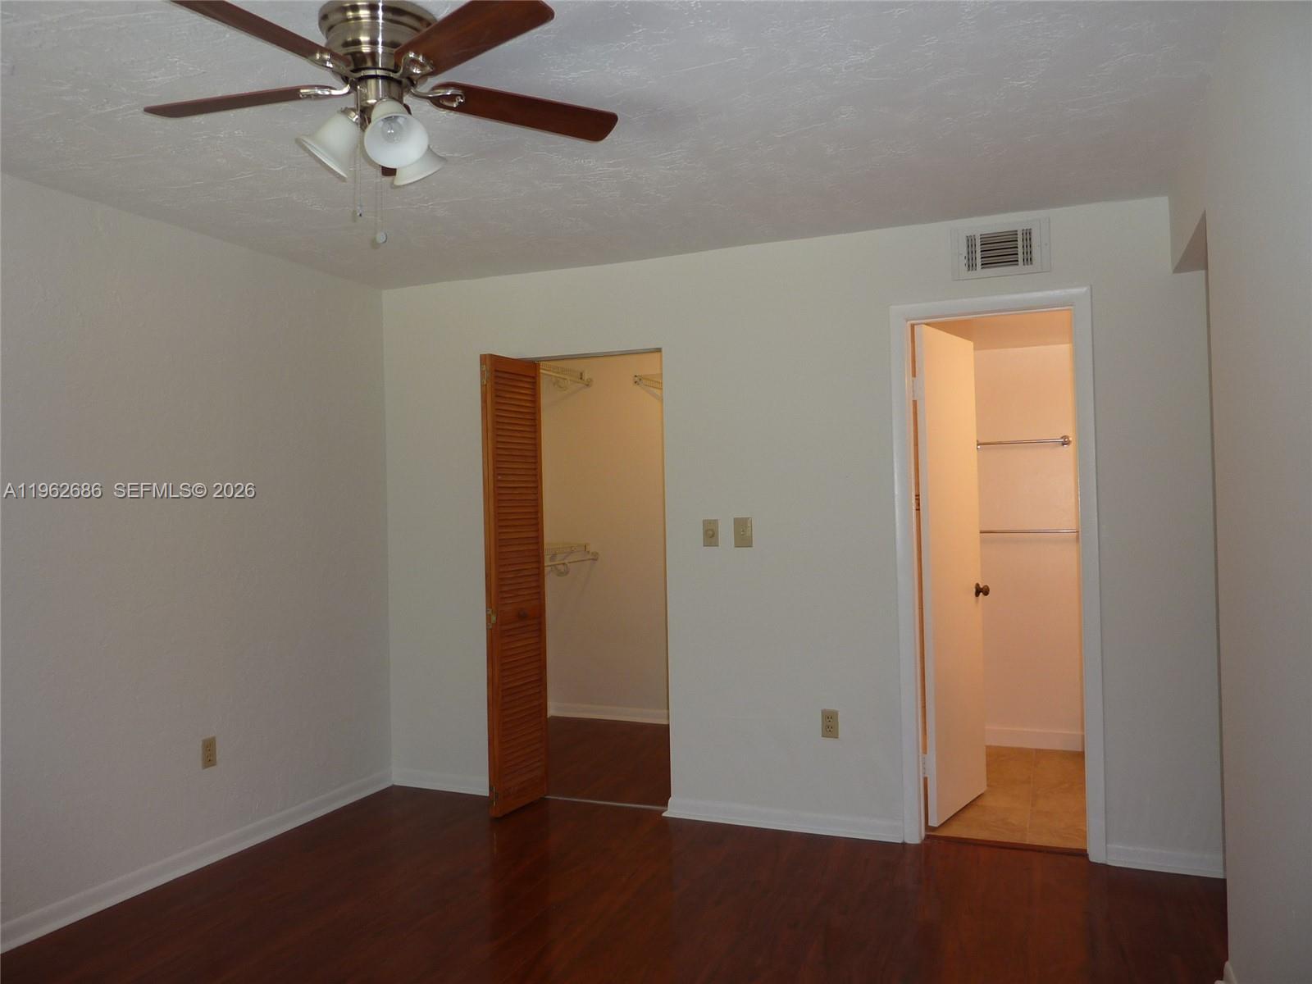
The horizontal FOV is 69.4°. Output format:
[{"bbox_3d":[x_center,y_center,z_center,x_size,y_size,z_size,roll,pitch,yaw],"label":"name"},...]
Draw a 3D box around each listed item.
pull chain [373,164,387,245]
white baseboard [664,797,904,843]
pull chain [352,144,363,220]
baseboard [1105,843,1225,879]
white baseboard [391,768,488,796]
[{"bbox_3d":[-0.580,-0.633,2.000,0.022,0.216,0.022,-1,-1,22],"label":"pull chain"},{"bbox_3d":[0.507,1.354,3.931,1.009,0.083,0.020,-1,-1,22],"label":"white baseboard"},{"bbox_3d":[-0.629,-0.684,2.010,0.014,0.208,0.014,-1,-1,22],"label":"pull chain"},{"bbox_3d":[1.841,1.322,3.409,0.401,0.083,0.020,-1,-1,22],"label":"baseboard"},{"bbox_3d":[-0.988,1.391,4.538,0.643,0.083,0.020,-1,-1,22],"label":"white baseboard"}]

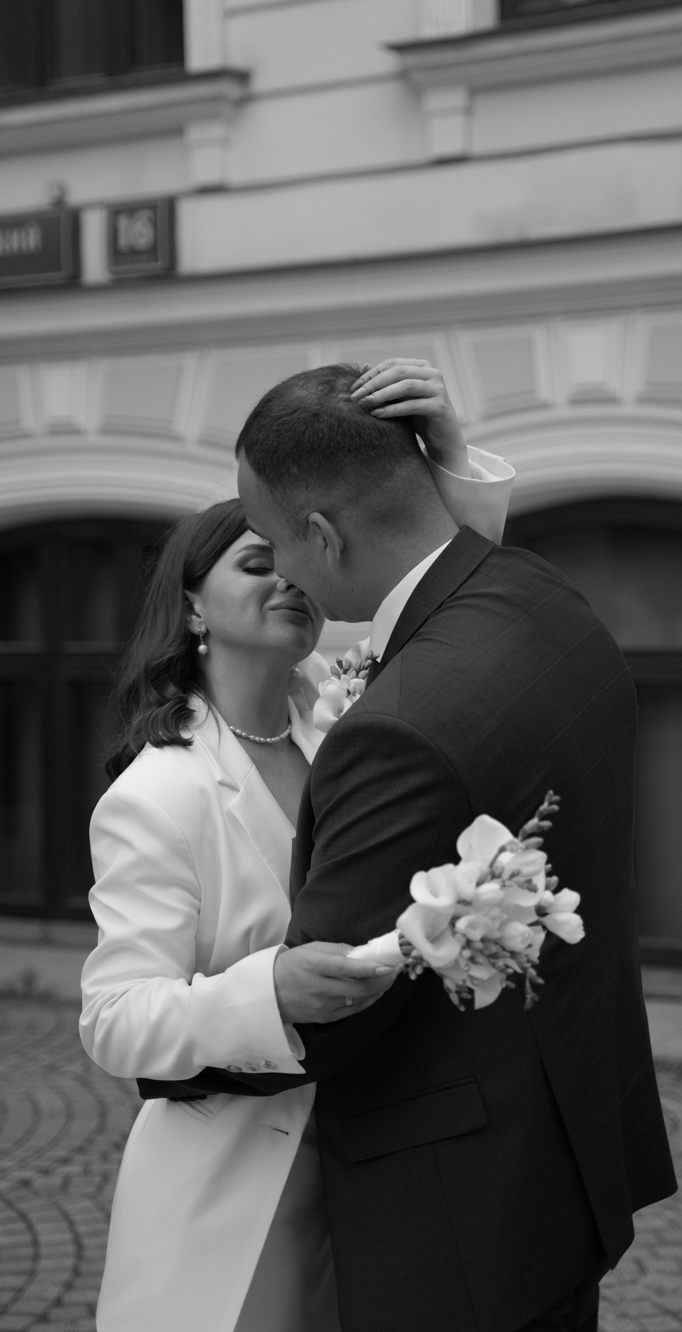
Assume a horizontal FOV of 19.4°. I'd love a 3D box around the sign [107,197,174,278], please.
[{"bbox_3d":[-0.859,-1.842,8.623,0.316,0.300,0.050,0,1,28],"label":"sign"}]

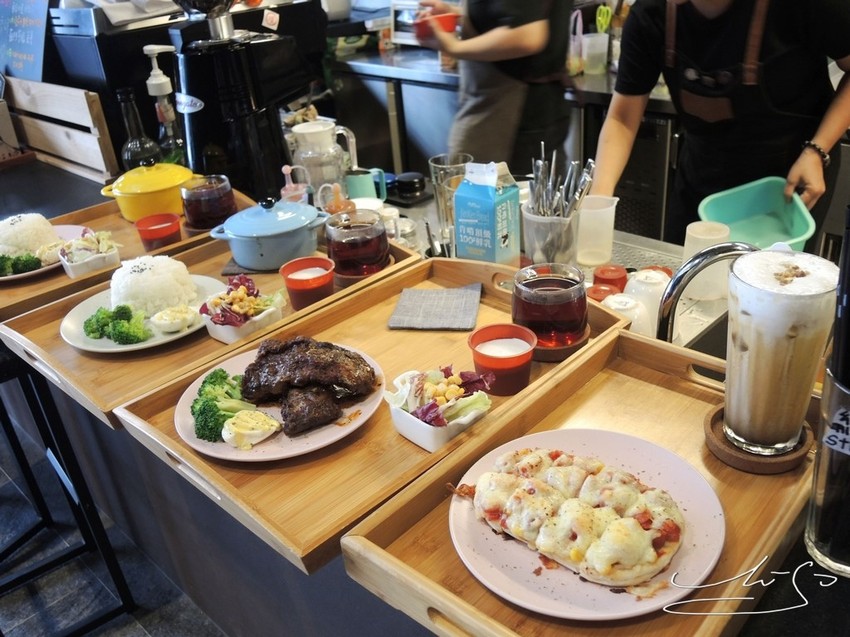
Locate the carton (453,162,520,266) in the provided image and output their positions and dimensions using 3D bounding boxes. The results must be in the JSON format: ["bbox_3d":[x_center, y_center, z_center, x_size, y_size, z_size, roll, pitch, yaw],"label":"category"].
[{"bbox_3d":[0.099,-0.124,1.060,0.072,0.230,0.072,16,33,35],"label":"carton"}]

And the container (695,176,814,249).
[{"bbox_3d":[0.642,-0.169,1.330,0.175,0.087,0.170,-16,49,15],"label":"container"}]

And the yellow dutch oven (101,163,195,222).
[{"bbox_3d":[-0.517,-0.253,1.311,0.188,0.095,0.147,-12,28,-15],"label":"yellow dutch oven"}]

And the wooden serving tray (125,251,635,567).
[{"bbox_3d":[-0.038,0.046,0.710,0.302,0.040,0.456,20,36,40],"label":"wooden serving tray"}]

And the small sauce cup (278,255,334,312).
[{"bbox_3d":[-0.148,-0.042,0.886,0.070,0.049,0.070,-4,27,0],"label":"small sauce cup"}]

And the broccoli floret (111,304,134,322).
[{"bbox_3d":[-0.362,-0.005,0.823,0.030,0.029,0.029,-4,27,0],"label":"broccoli floret"}]

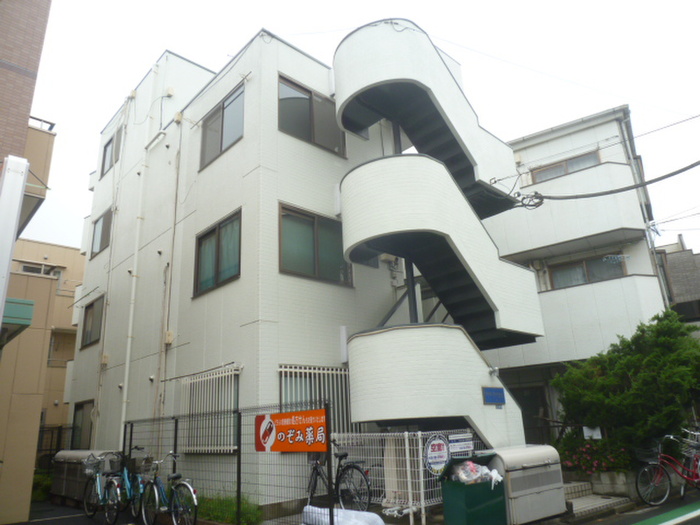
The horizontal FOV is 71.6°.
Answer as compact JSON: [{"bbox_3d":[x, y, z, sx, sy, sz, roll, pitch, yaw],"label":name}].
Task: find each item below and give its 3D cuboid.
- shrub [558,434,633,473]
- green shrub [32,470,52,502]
[{"bbox_3d":[4.381,3.371,8.735,0.800,0.660,1.200,13,-23,-43],"label":"shrub"},{"bbox_3d":[-6.810,4.926,10.827,0.650,0.680,0.600,7,-20,-30],"label":"green shrub"}]

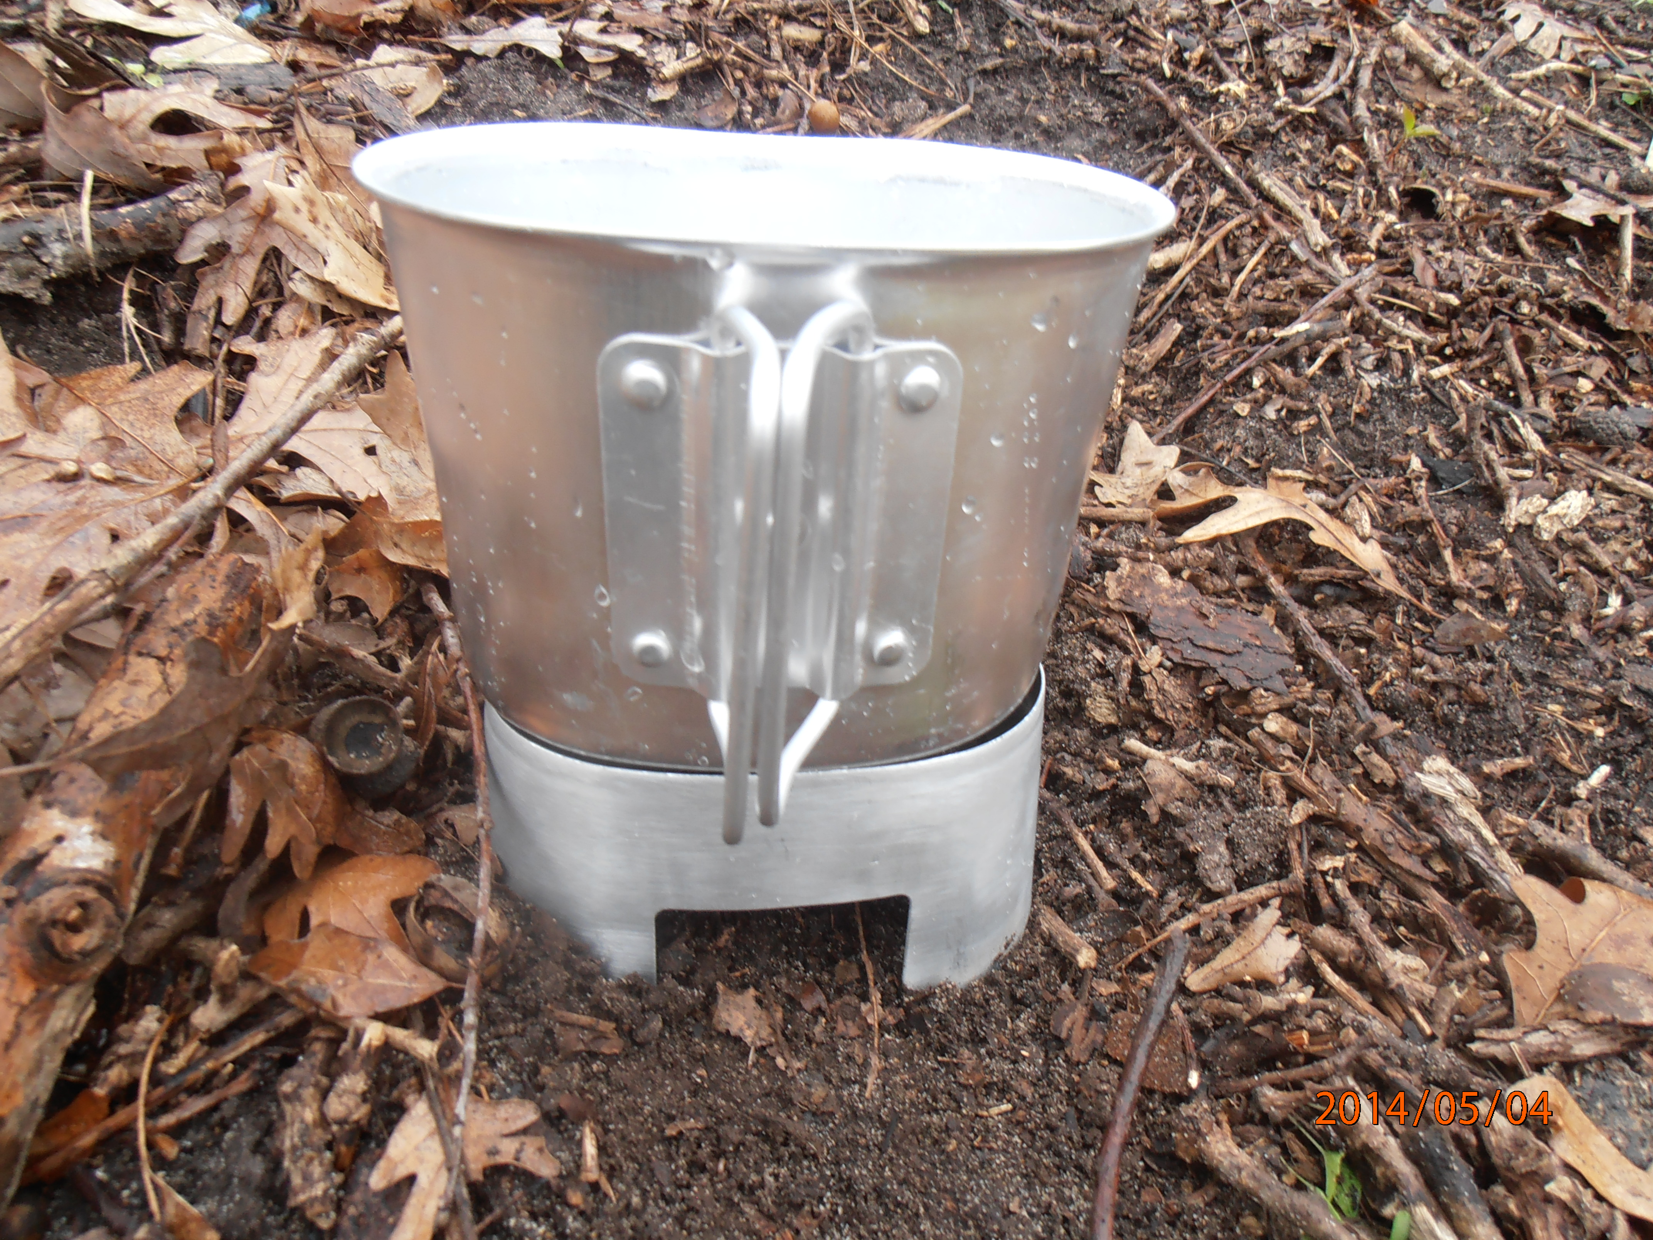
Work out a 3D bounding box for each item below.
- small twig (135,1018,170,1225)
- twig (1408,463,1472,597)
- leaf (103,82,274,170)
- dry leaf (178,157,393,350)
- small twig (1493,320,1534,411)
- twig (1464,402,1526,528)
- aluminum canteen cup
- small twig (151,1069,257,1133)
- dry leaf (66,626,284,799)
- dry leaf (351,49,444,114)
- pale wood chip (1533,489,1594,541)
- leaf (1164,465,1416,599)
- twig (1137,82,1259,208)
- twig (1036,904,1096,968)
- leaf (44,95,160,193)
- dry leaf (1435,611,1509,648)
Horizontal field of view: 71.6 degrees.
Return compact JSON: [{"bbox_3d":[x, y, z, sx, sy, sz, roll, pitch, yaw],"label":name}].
[{"bbox_3d":[-0.117,0.086,0.198,0.007,0.007,0.040,-9,42,-17],"label":"small twig"},{"bbox_3d":[0.206,-0.031,0.387,0.007,0.006,0.062,3,48,3],"label":"twig"},{"bbox_3d":[-0.341,-0.261,0.609,0.085,0.022,0.071,-15,44,-23],"label":"leaf"},{"bbox_3d":[-0.198,-0.134,0.420,0.075,0.027,0.085,-1,46,-9],"label":"dry leaf"},{"bbox_3d":[0.276,-0.102,0.460,0.006,0.005,0.045,5,56,1],"label":"small twig"},{"bbox_3d":[0.245,-0.059,0.423,0.008,0.010,0.094,13,40,10],"label":"twig"},{"bbox_3d":[-0.010,-0.028,0.213,0.136,0.103,0.106,-1,31,-9],"label":"aluminum canteen cup"},{"bbox_3d":[-0.103,0.079,0.190,0.017,0.003,0.003,-23,40,-37],"label":"small twig"},{"bbox_3d":[-0.133,0.019,0.235,0.044,0.012,0.025,-33,63,-22],"label":"dry leaf"},{"bbox_3d":[-0.235,-0.296,0.630,0.052,0.026,0.050,-9,39,-11],"label":"dry leaf"},{"bbox_3d":[0.243,-0.035,0.378,0.024,0.011,0.015,-27,43,-36],"label":"pale wood chip"},{"bbox_3d":[0.147,-0.029,0.367,0.077,0.029,0.029,7,31,3],"label":"leaf"},{"bbox_3d":[0.183,-0.241,0.573,0.006,0.006,0.144,-3,46,-12],"label":"twig"},{"bbox_3d":[0.055,0.073,0.265,0.005,0.004,0.017,-19,41,-27],"label":"twig"},{"bbox_3d":[-0.365,-0.240,0.579,0.058,0.033,0.051,-18,45,-25],"label":"leaf"},{"bbox_3d":[0.186,0.003,0.330,0.020,0.005,0.012,-2,51,-4],"label":"dry leaf"}]

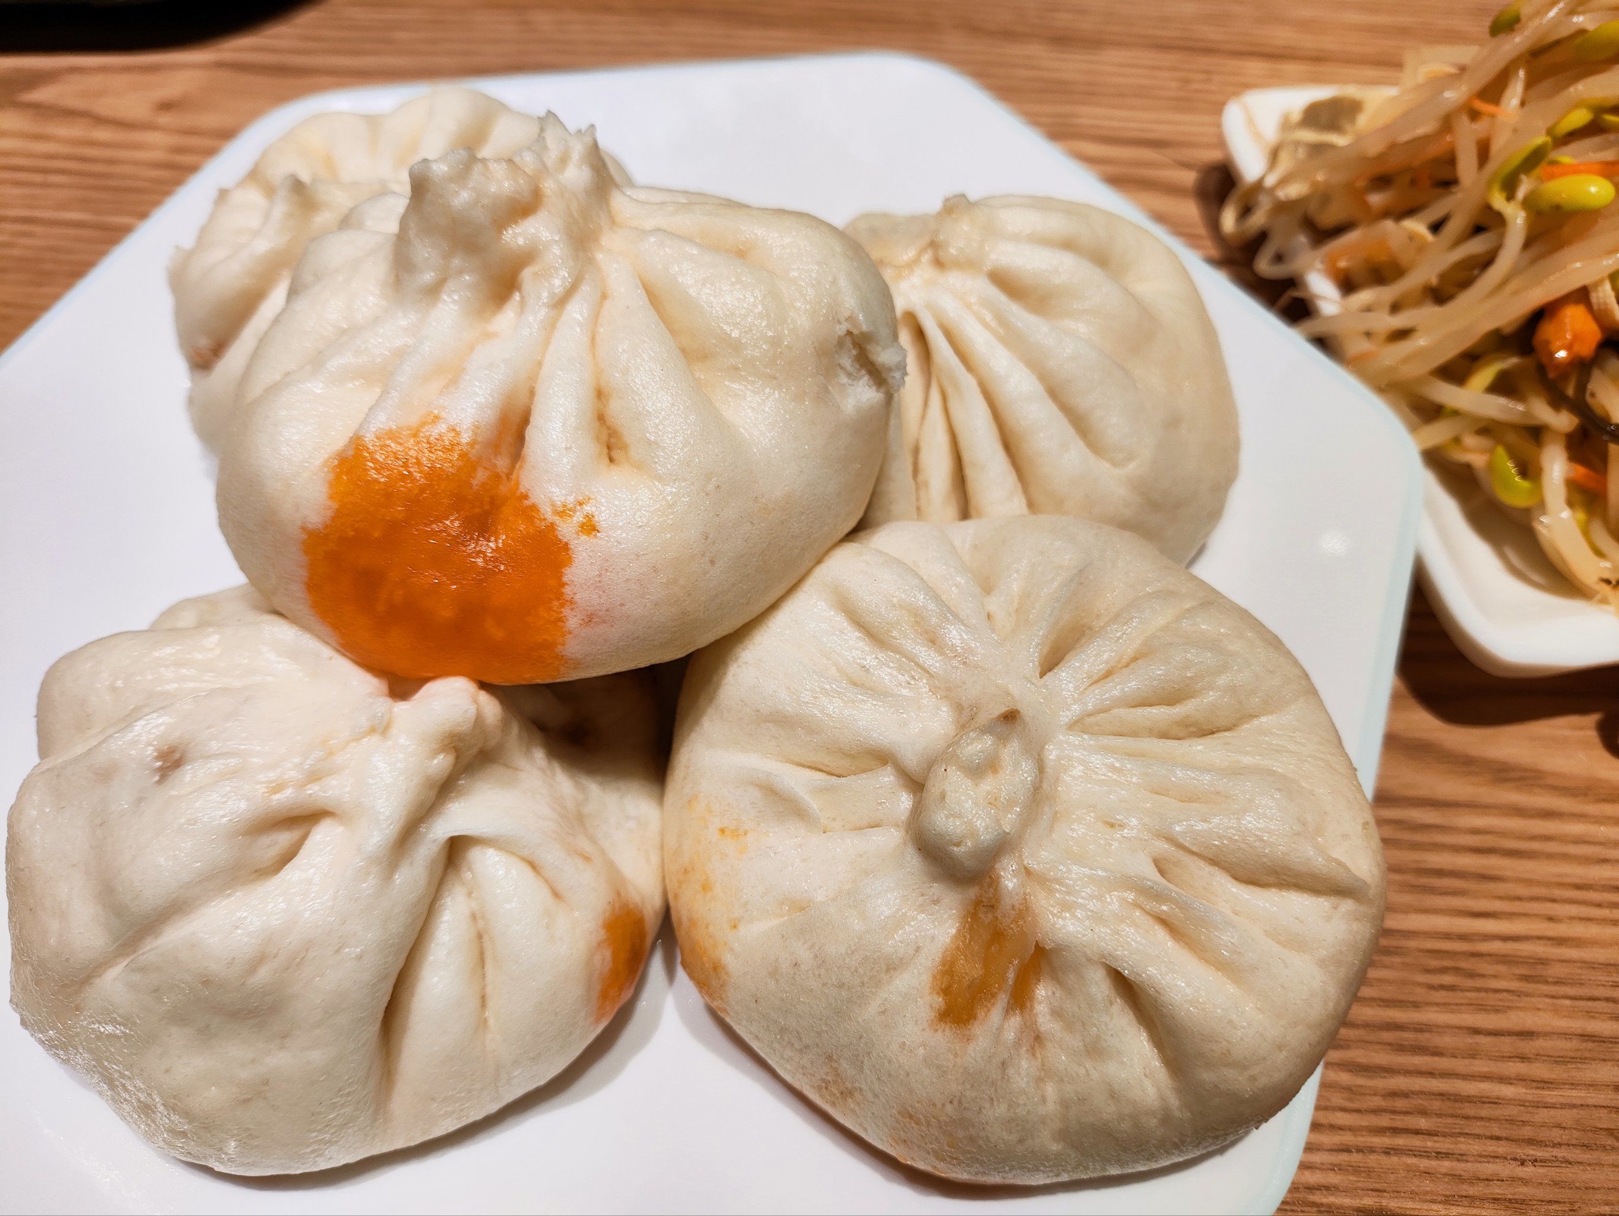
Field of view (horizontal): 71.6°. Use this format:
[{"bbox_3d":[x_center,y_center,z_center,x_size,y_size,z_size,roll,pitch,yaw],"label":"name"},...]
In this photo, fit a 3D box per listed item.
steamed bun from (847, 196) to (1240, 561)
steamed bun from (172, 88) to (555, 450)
[{"bbox_3d":[0.032,-0.035,0.183,0.074,0.055,0.069,-3,54,4],"label":"steamed bun"},{"bbox_3d":[-0.067,-0.056,0.196,0.080,0.052,0.077,1,59,-1],"label":"steamed bun"}]

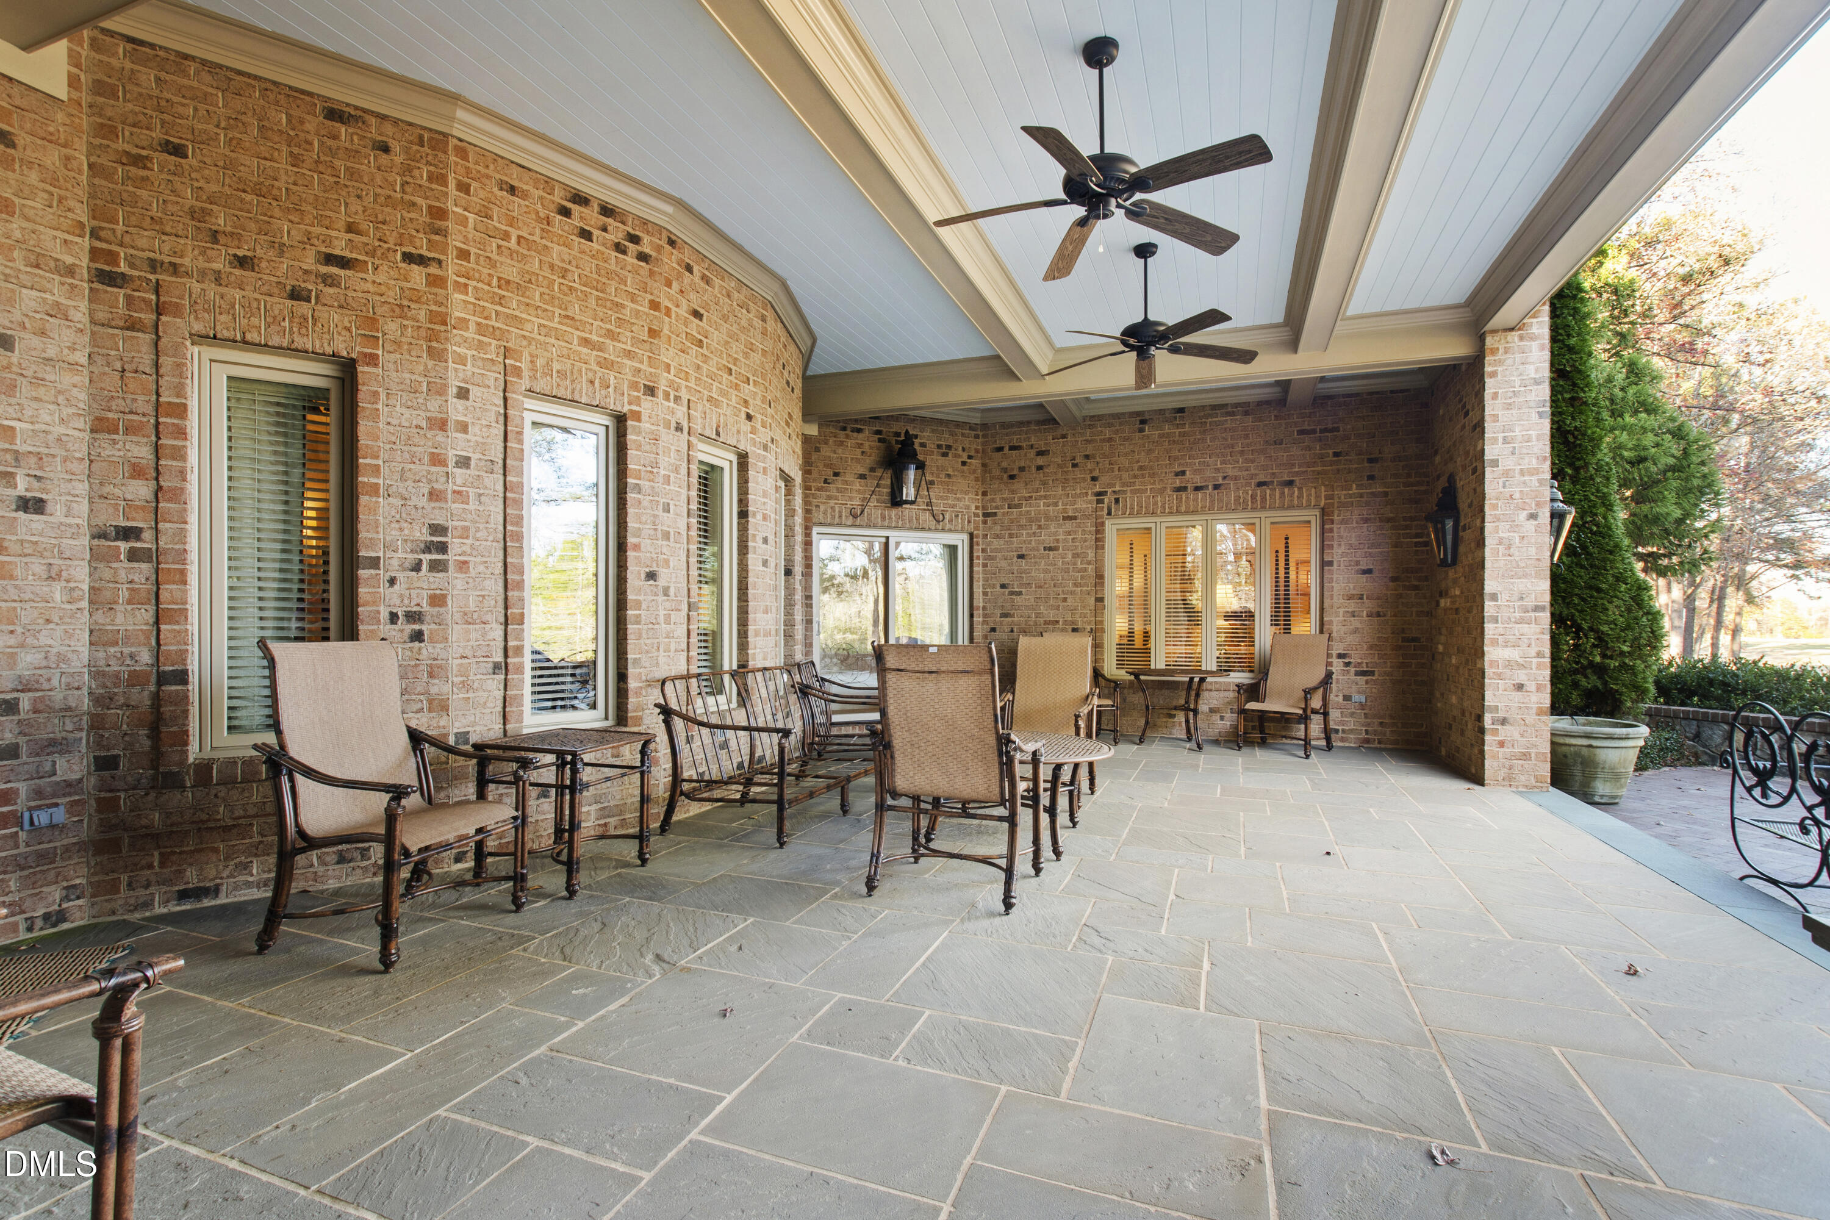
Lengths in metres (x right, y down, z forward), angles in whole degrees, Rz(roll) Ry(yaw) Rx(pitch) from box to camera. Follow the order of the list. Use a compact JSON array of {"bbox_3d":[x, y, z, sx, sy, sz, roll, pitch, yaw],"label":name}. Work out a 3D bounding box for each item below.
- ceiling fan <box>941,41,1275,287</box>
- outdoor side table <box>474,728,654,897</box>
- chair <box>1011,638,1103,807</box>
[{"bbox_3d":[0.742,-1.930,3.055,1.280,0.740,1.280,0,0,22],"label":"ceiling fan"},{"bbox_3d":[-1.640,0.931,3.602,0.580,0.610,0.580,0,-1,17],"label":"outdoor side table"},{"bbox_3d":[0.865,0.721,5.137,0.660,1.090,0.770,0,-1,23],"label":"chair"}]

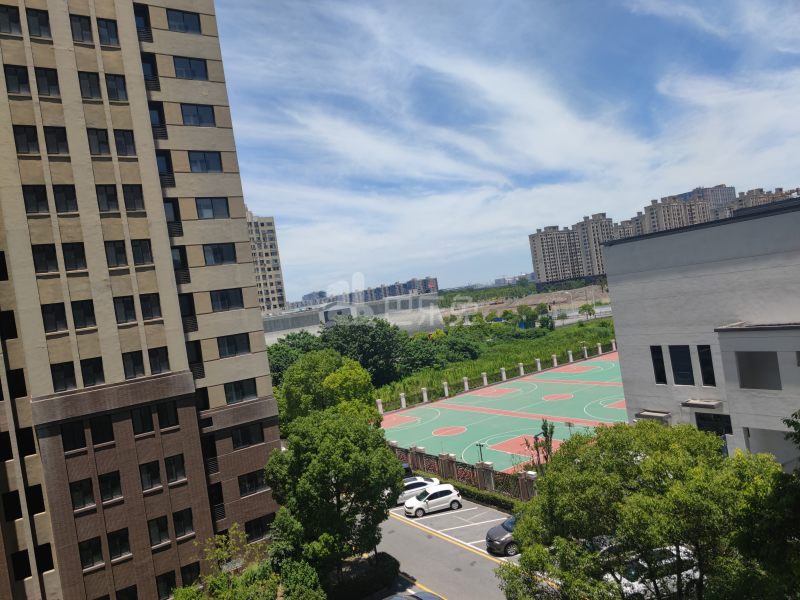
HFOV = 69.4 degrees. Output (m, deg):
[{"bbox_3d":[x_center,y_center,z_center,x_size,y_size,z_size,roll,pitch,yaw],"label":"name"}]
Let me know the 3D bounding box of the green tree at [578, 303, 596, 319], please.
[{"bbox_3d":[54.105,3.384,167.467,4.700,4.600,4.700,-8,1,18],"label":"green tree"}]

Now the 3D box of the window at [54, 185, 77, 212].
[{"bbox_3d":[-16.823,-5.099,29.080,0.954,1.379,0.150,-9,1,-35],"label":"window"}]

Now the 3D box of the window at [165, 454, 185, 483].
[{"bbox_3d":[-12.157,9.145,31.360,0.982,1.398,0.150,-9,1,-35],"label":"window"}]

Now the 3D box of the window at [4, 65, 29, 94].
[{"bbox_3d":[-18.857,-10.842,28.513,0.982,1.398,0.150,-9,1,-35],"label":"window"}]

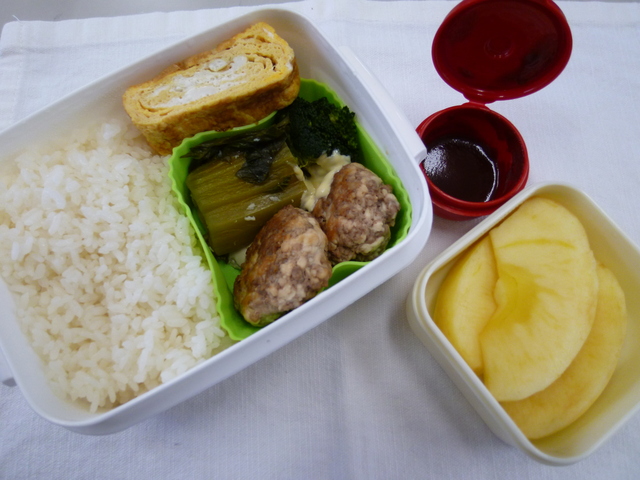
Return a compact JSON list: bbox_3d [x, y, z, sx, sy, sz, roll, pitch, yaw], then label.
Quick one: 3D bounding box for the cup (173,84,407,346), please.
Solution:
[{"bbox_3d":[-0.015,-0.014,0.213,0.090,0.038,0.092,-28,73,-5],"label":"cup"}]

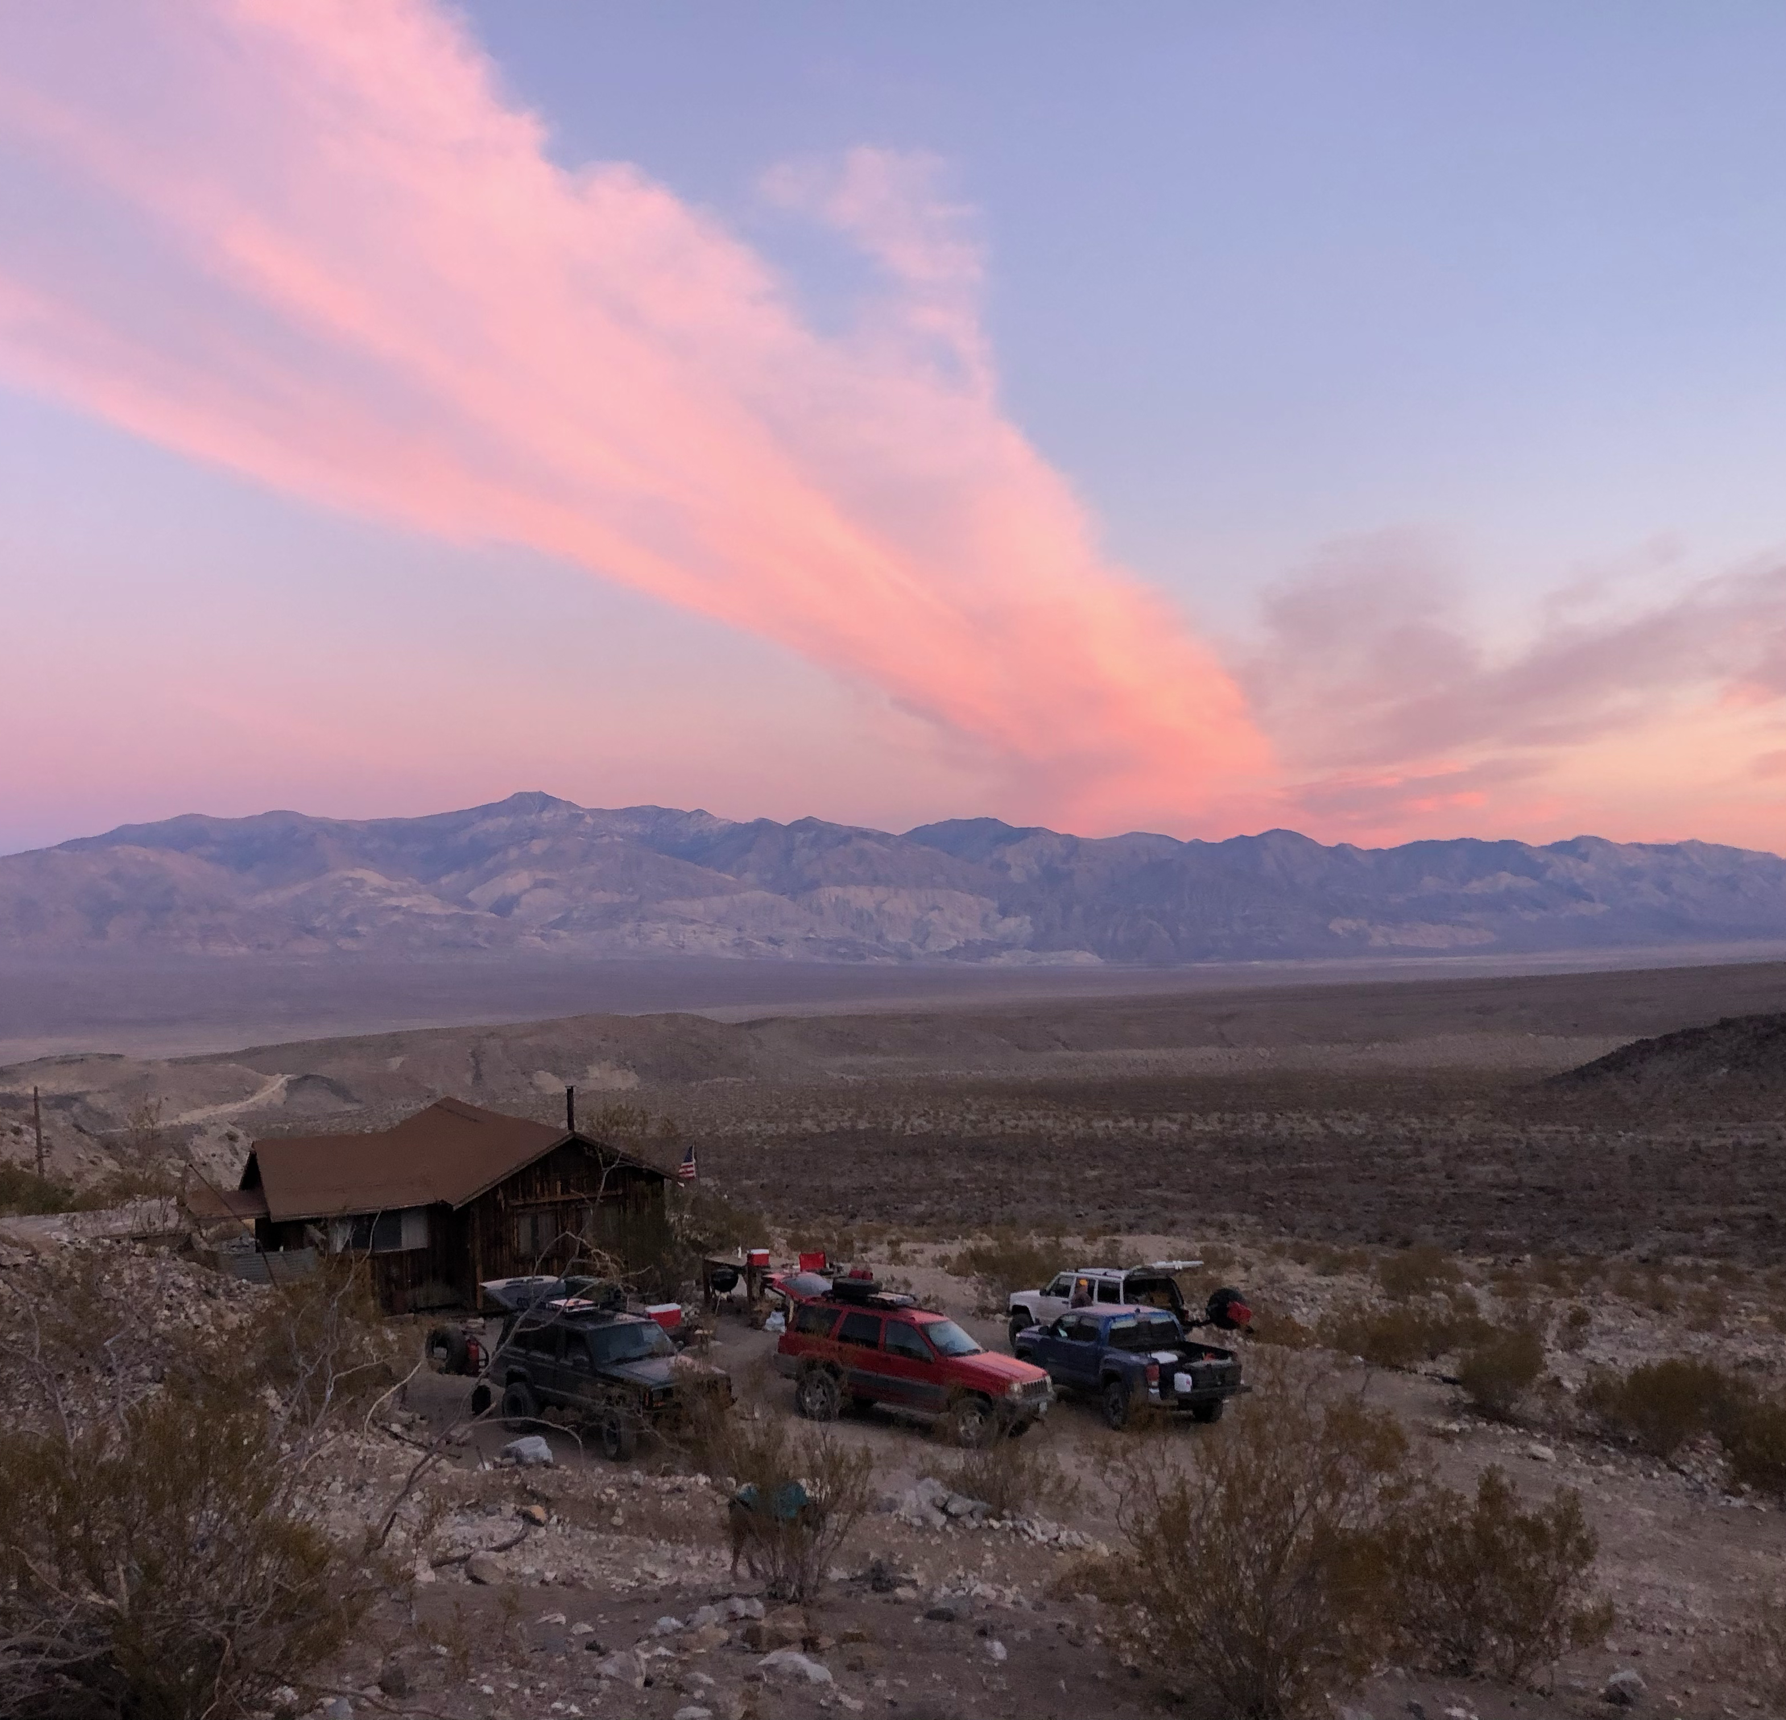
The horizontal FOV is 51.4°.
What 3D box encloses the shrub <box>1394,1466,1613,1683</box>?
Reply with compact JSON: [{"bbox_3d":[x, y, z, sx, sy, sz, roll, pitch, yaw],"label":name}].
[{"bbox_3d":[5.262,6.129,16.029,1.850,1.820,1.750,-1,-2,18],"label":"shrub"}]

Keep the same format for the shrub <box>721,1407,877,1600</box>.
[{"bbox_3d":[-0.672,4.539,13.000,1.050,1.260,1.000,0,-2,0],"label":"shrub"}]

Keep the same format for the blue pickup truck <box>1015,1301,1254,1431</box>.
[{"bbox_3d":[4.070,8.849,32.714,1.950,1.800,5.600,2,-7,-23],"label":"blue pickup truck"}]

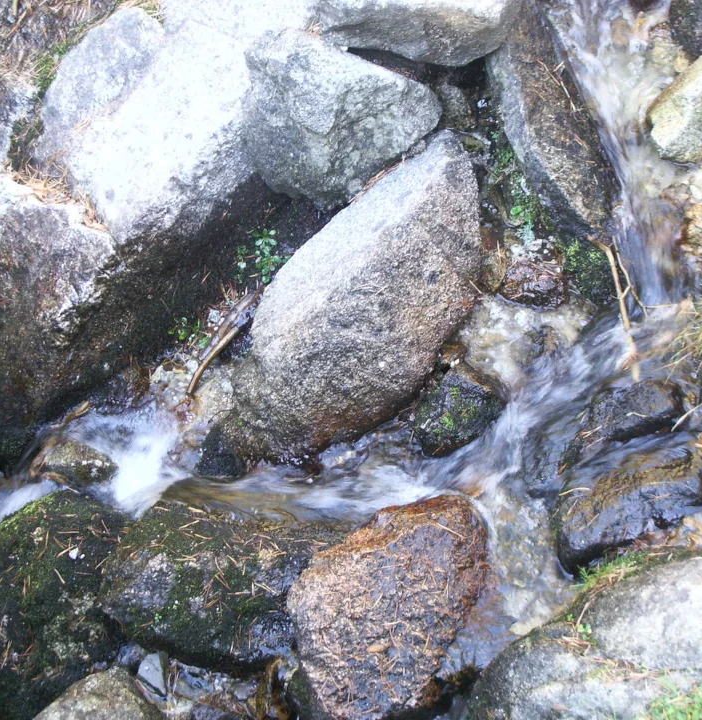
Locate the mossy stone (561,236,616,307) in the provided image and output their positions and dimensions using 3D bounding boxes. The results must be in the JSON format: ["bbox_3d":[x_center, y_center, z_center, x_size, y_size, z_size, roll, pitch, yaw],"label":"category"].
[{"bbox_3d":[0.435,-0.159,3.160,0.095,0.120,0.095,21,45,22],"label":"mossy stone"}]

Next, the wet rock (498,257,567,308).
[{"bbox_3d":[0.334,-0.142,3.160,0.125,0.075,0.100,-7,41,-8],"label":"wet rock"}]

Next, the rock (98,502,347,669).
[{"bbox_3d":[-0.185,0.327,2.480,0.365,0.190,0.260,0,44,0],"label":"rock"}]

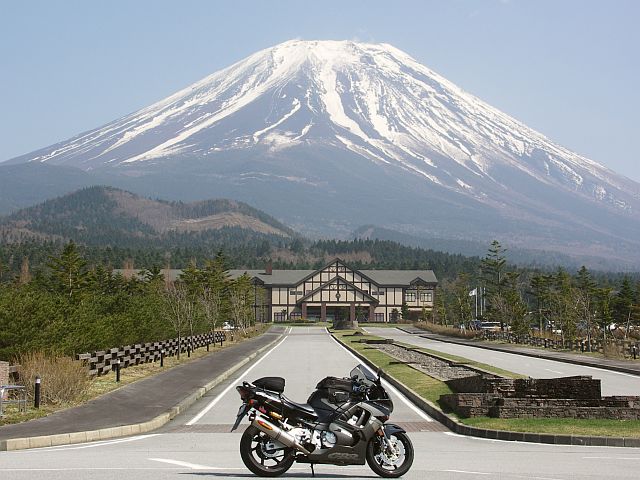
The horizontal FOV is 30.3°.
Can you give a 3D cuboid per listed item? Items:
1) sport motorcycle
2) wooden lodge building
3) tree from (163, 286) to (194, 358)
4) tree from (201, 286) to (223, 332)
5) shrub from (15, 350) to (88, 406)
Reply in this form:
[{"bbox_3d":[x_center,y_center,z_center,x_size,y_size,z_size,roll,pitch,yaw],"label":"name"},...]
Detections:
[{"bbox_3d":[0.030,2.080,13.550,2.080,1.250,0.740,0,-4,2],"label":"sport motorcycle"},{"bbox_3d":[2.300,8.200,187.000,32.000,10.000,14.000,0,-4,-1],"label":"wooden lodge building"},{"bbox_3d":[-5.620,3.290,47.400,1.200,3.000,1.200,0,-4,-1],"label":"tree"},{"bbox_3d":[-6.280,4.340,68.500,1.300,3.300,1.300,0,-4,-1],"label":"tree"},{"bbox_3d":[-5.550,2.870,24.700,1.350,1.050,1.400,0,-4,-1],"label":"shrub"}]

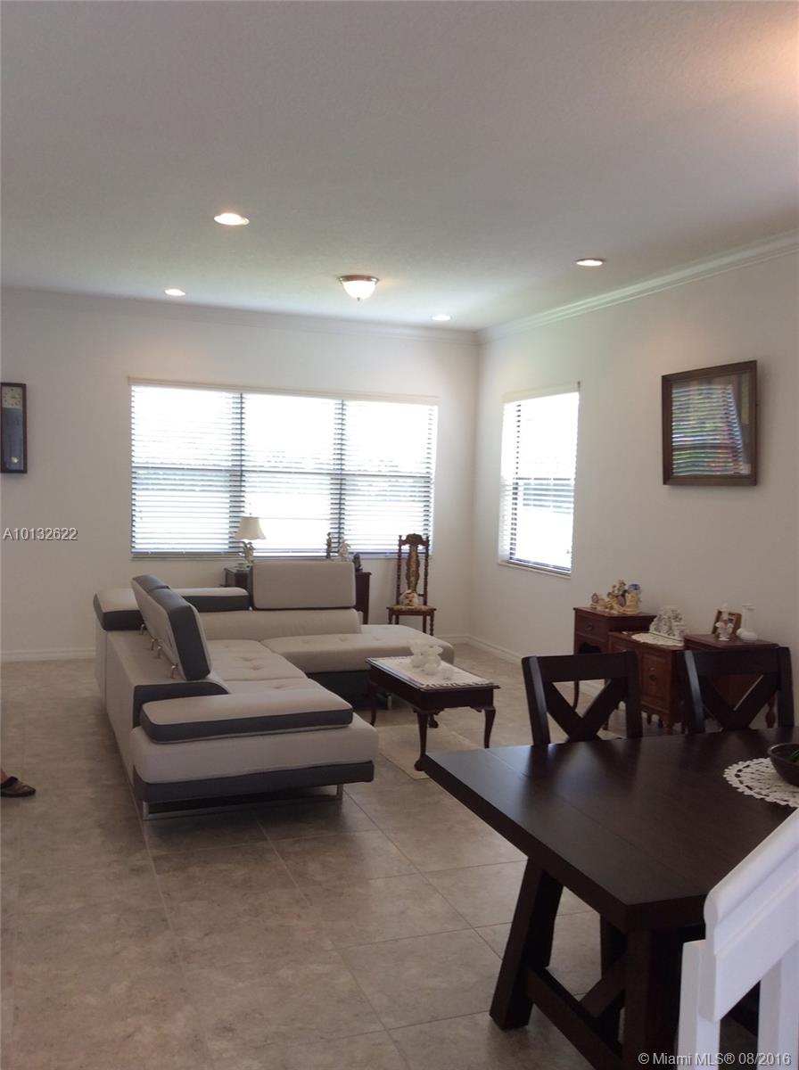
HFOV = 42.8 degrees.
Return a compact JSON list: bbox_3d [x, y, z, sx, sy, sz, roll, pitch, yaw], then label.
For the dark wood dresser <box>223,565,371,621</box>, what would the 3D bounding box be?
[{"bbox_3d":[-0.870,0.681,8.761,1.190,0.745,0.440,0,4,-19],"label":"dark wood dresser"}]

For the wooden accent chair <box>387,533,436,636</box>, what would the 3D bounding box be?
[{"bbox_3d":[0.119,0.524,8.963,0.430,1.075,0.440,1,3,1],"label":"wooden accent chair"}]

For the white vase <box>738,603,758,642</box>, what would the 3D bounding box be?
[{"bbox_3d":[1.879,0.474,5.495,0.110,0.190,0.090,3,4,29],"label":"white vase"}]

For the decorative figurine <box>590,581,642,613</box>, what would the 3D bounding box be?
[{"bbox_3d":[1.416,0.403,6.619,0.170,0.185,0.310,0,4,-20],"label":"decorative figurine"}]

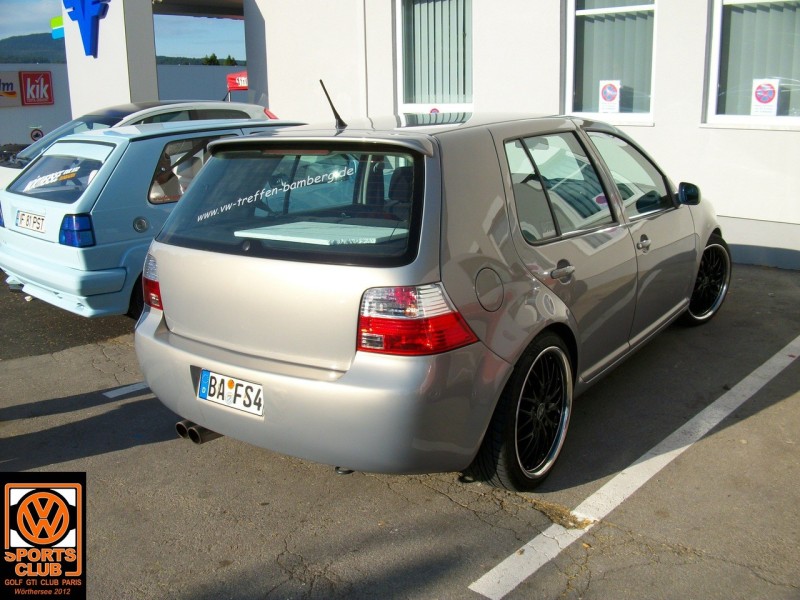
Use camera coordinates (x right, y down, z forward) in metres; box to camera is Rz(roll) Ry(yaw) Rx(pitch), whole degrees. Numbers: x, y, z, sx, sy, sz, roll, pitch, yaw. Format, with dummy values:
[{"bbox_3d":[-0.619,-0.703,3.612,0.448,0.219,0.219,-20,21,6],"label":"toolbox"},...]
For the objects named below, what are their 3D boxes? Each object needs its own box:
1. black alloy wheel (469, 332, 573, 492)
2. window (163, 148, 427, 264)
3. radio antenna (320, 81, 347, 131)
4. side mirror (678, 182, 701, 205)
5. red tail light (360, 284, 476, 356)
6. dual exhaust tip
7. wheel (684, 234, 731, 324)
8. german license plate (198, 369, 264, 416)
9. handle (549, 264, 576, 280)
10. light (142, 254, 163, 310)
[{"bbox_3d":[0.473,0.420,3.086,0.220,0.620,0.620,8,17,34],"label":"black alloy wheel"},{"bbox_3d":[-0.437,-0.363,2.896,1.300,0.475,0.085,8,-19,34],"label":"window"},{"bbox_3d":[-0.260,-0.764,3.072,0.035,0.250,0.045,8,55,34],"label":"radio antenna"},{"bbox_3d":[1.528,-0.554,4.141,0.155,0.135,0.110,8,17,34],"label":"side mirror"},{"bbox_3d":[0.054,0.039,2.523,0.345,0.265,0.230,8,17,34],"label":"red tail light"},{"bbox_3d":[-0.793,0.518,3.183,0.140,0.072,0.160,8,17,34],"label":"dual exhaust tip"},{"bbox_3d":[1.911,-0.139,5.103,0.620,0.620,0.220,-13,19,-38],"label":"wheel"},{"bbox_3d":[-0.607,0.336,2.841,0.325,0.110,0.015,8,9,34],"label":"german license plate"},{"bbox_3d":[0.610,-0.106,2.956,0.050,0.045,0.210,8,17,34],"label":"handle"},{"bbox_3d":[-1.034,-0.122,3.252,0.345,0.265,0.230,8,17,34],"label":"light"}]

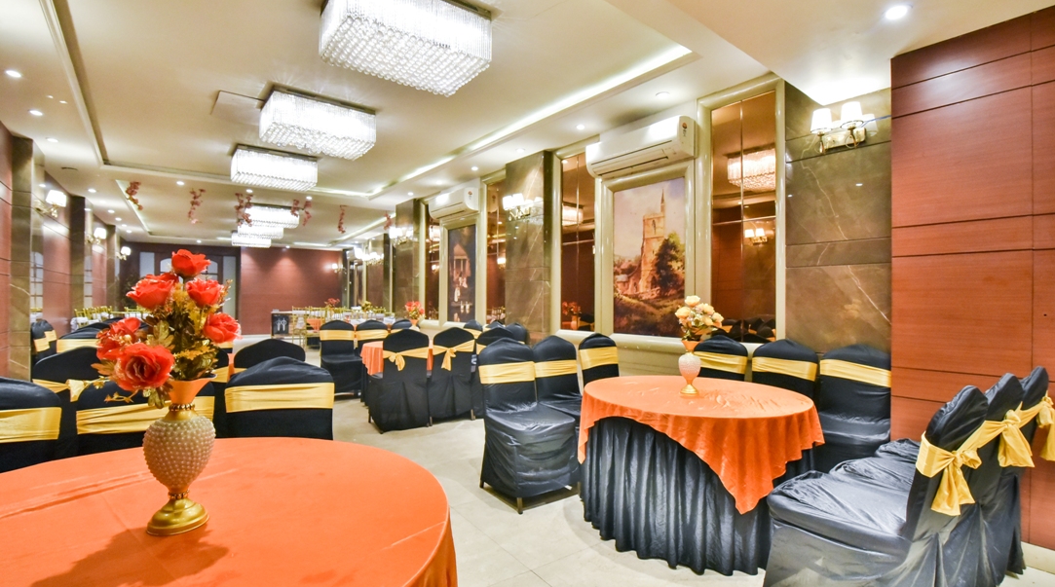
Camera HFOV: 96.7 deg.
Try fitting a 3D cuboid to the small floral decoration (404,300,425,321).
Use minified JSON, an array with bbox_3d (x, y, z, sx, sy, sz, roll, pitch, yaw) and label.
[{"bbox_3d":[-1.312,0.208,5.461,0.250,0.245,0.240,0,0,-14],"label":"small floral decoration"}]

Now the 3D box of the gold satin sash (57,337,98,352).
[{"bbox_3d":[-4.360,0.522,4.696,0.450,0.130,0.100,0,0,-33],"label":"gold satin sash"}]

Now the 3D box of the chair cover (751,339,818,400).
[{"bbox_3d":[1.670,0.808,3.234,0.550,0.950,0.450,0,-1,-39],"label":"chair cover"}]

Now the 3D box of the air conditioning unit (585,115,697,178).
[{"bbox_3d":[1.010,-1.324,4.355,0.236,0.305,1.057,0,0,-39],"label":"air conditioning unit"}]

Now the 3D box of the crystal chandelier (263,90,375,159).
[{"bbox_3d":[-2.082,-1.677,4.677,0.917,0.328,0.610,0,0,-39],"label":"crystal chandelier"}]

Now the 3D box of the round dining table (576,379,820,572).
[{"bbox_3d":[0.957,0.925,2.726,1.270,0.710,1.270,0,0,0],"label":"round dining table"}]

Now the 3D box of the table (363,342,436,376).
[{"bbox_3d":[-1.220,0.927,5.370,1.200,0.715,1.200,0,0,0],"label":"table"}]

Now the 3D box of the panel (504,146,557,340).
[{"bbox_3d":[0.020,-0.204,5.958,0.180,3.000,0.745,0,0,-39],"label":"panel"}]

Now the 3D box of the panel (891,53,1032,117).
[{"bbox_3d":[2.177,-1.042,2.392,0.025,0.160,0.522,0,-1,-40],"label":"panel"}]

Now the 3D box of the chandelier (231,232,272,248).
[{"bbox_3d":[-8.260,-1.655,14.050,0.917,0.328,0.610,0,0,-35],"label":"chandelier"}]

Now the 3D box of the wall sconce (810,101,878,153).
[{"bbox_3d":[2.051,-1.079,3.092,0.220,0.294,0.308,0,0,-39],"label":"wall sconce"}]

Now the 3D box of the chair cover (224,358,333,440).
[{"bbox_3d":[-1.180,0.794,2.140,0.480,0.950,0.550,0,0,-16],"label":"chair cover"}]

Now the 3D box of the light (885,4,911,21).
[{"bbox_3d":[1.744,-1.335,2.213,0.105,0.030,0.105,0,0,-39],"label":"light"}]

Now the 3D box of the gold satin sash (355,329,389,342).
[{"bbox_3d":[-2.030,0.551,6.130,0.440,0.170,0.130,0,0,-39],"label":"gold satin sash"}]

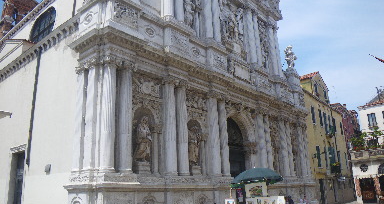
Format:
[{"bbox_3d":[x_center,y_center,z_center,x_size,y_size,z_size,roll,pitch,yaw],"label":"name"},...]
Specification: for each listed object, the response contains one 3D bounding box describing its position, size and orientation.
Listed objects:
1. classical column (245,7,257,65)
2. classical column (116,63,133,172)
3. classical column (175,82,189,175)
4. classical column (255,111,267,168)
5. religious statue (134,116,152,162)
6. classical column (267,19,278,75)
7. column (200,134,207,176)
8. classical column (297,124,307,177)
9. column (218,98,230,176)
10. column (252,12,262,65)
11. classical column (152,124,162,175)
[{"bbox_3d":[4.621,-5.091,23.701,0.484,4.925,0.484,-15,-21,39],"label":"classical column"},{"bbox_3d":[-2.484,0.603,11.823,0.487,4.116,0.487,-16,-21,39],"label":"classical column"},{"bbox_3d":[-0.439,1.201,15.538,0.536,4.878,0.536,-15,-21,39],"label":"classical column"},{"bbox_3d":[4.447,2.584,19.434,0.487,4.116,0.487,-16,-21,39],"label":"classical column"},{"bbox_3d":[-1.981,1.487,12.662,0.470,1.898,0.622,-16,-21,39],"label":"religious statue"},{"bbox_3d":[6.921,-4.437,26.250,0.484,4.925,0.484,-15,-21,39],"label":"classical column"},{"bbox_3d":[0.641,2.937,17.010,0.312,2.257,0.312,-15,-21,39],"label":"column"},{"bbox_3d":[8.424,3.720,23.801,0.487,4.116,0.487,-16,-21,39],"label":"classical column"},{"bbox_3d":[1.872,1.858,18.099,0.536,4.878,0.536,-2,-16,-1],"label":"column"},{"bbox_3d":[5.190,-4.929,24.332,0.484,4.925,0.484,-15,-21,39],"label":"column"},{"bbox_3d":[-1.682,2.212,14.367,0.340,2.297,0.340,-15,-21,39],"label":"classical column"}]

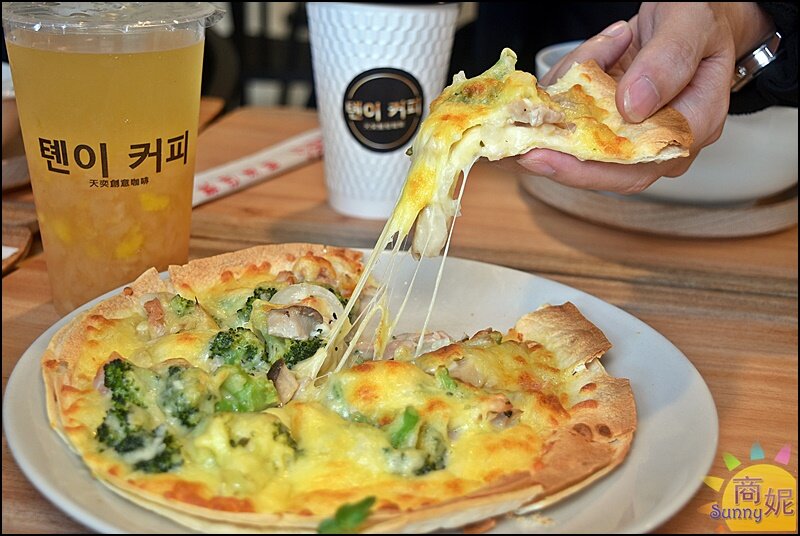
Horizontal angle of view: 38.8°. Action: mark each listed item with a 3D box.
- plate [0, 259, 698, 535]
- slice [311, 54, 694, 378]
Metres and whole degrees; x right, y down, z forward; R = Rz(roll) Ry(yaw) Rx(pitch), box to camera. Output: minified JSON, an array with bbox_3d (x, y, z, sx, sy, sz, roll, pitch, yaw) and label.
[{"bbox_3d":[-0.014,0.055,0.467,0.280,0.026,0.280,2,22,-1],"label":"plate"},{"bbox_3d":[0.046,-0.026,0.482,0.142,0.115,0.078,-6,23,-19],"label":"slice"}]

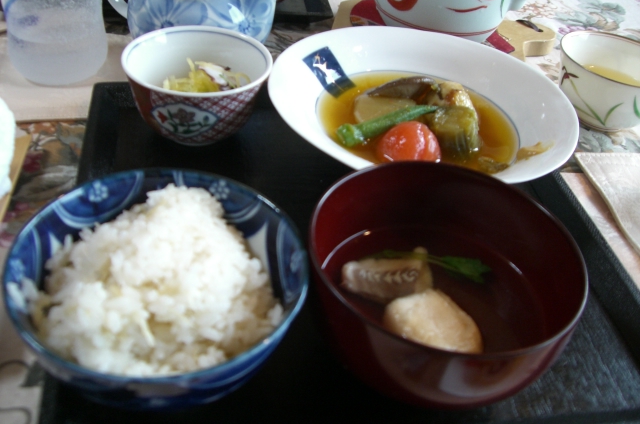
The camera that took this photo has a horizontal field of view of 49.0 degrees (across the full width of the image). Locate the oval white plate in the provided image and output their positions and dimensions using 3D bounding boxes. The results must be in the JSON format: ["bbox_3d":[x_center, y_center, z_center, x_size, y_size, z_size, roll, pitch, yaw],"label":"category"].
[{"bbox_3d":[0.065,-0.058,0.472,0.199,0.047,0.199,-2,40,-11],"label":"oval white plate"}]

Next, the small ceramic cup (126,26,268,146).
[{"bbox_3d":[-0.079,-0.077,0.465,0.093,0.054,0.093,-2,40,-11],"label":"small ceramic cup"}]

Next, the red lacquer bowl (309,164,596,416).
[{"bbox_3d":[0.053,0.042,0.330,0.120,0.072,0.120,4,40,-4],"label":"red lacquer bowl"}]

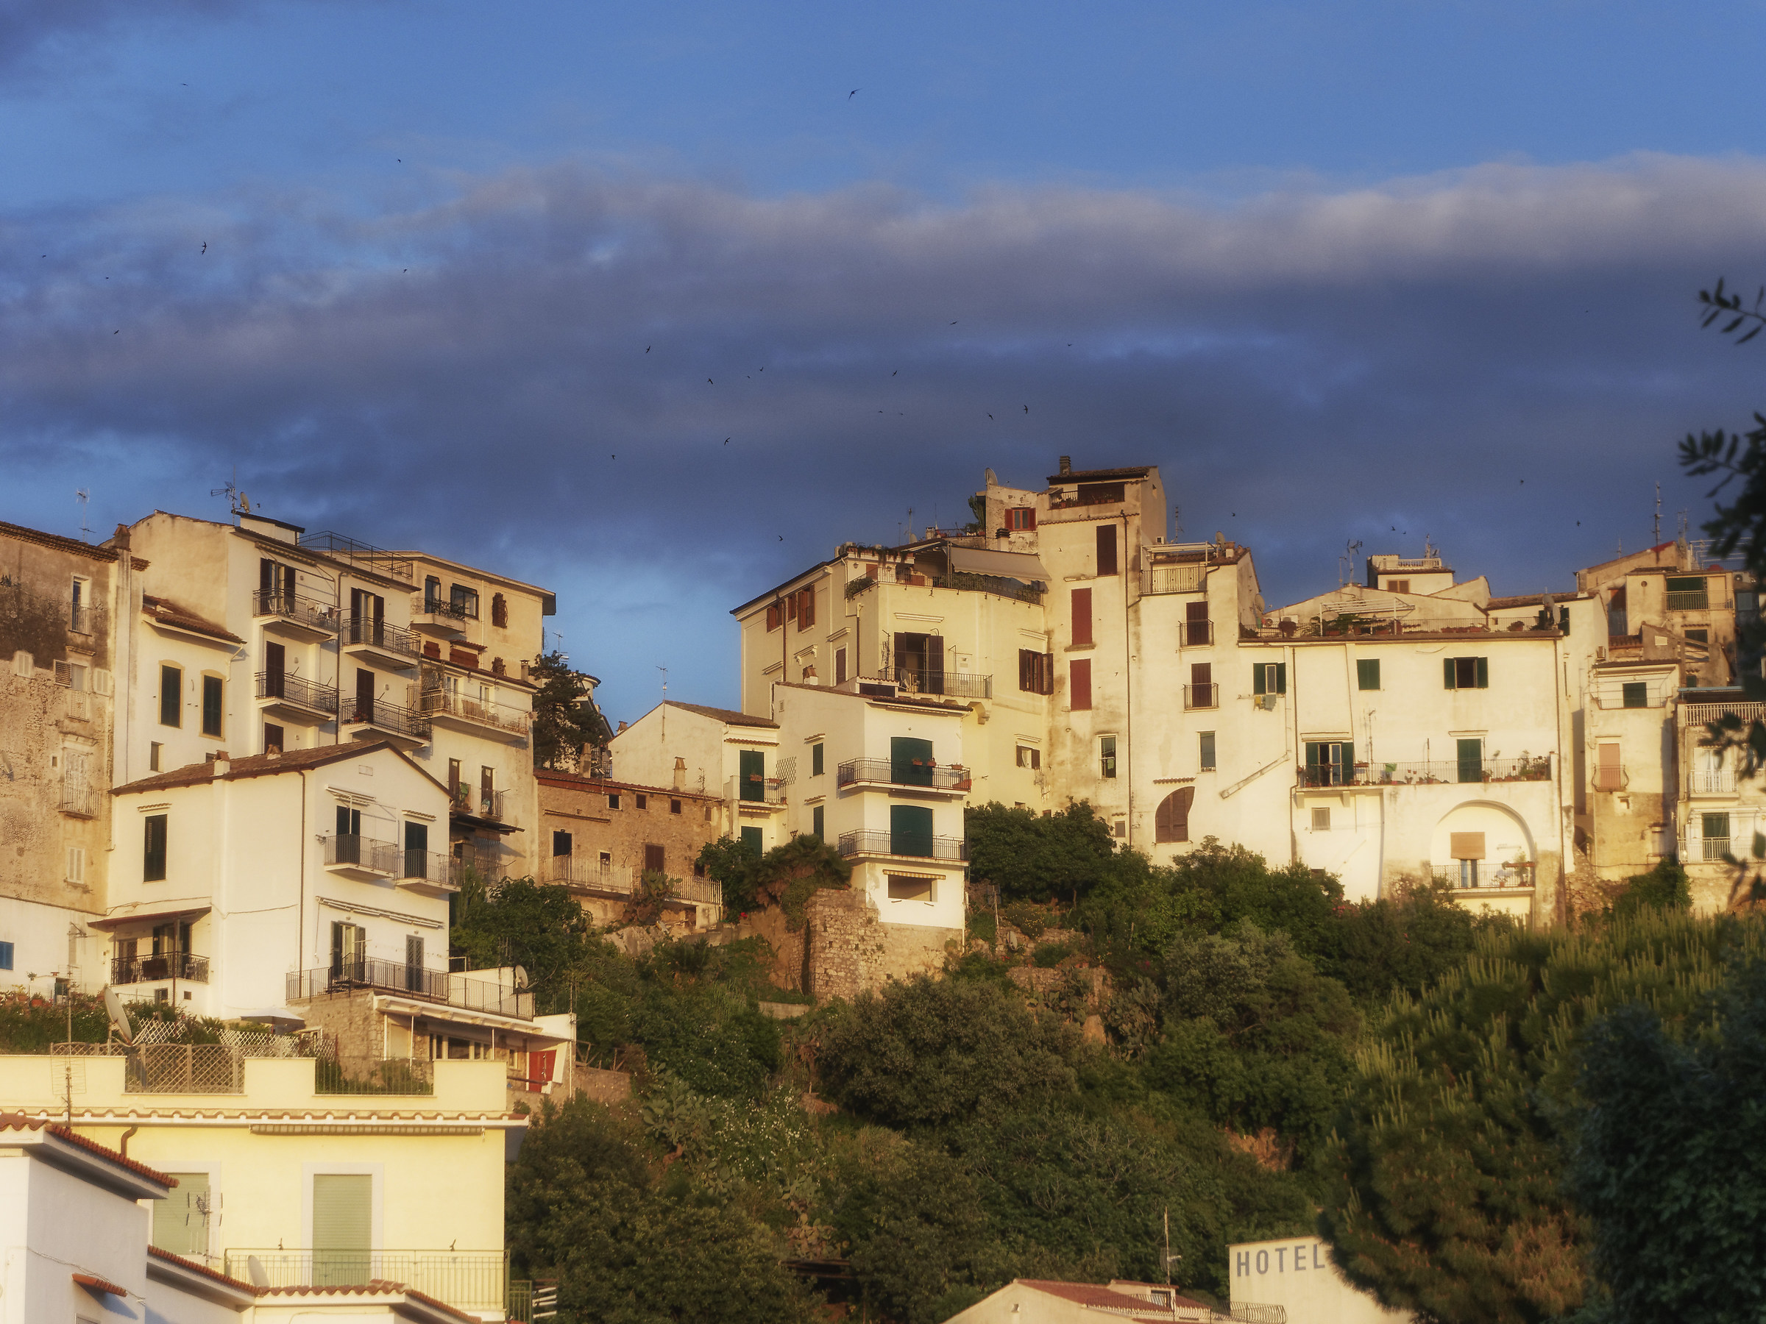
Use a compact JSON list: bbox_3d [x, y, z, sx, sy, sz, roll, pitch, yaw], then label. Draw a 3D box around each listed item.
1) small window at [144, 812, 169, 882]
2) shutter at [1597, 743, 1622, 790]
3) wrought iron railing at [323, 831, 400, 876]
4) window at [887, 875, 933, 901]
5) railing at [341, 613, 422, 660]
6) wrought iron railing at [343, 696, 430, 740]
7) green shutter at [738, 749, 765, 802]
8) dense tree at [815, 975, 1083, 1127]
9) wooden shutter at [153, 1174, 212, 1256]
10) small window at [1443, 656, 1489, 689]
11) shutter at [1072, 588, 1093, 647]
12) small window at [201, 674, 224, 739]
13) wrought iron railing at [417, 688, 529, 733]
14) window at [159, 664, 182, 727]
[{"bbox_3d":[-24.665,6.293,173.000,1.030,2.270,0.120,-8,-13,34],"label":"small window"},{"bbox_3d":[32.476,4.686,228.000,1.000,2.080,0.080,-3,-11,13],"label":"shutter"},{"bbox_3d":[-18.111,6.659,177.000,1.100,1.020,2.700,-8,-14,32],"label":"wrought iron railing"},{"bbox_3d":[1.178,9.442,212.500,2.150,1.100,0.200,5,-12,-27],"label":"window"},{"bbox_3d":[-18.863,-0.840,192.014,0.990,0.970,4.070,-5,-12,25],"label":"railing"},{"bbox_3d":[-18.668,2.270,192.458,1.000,0.970,4.227,-6,-13,28],"label":"wrought iron railing"},{"bbox_3d":[-5.630,4.990,219.071,1.176,2.270,0.080,5,-13,-26],"label":"green shutter"},{"bbox_3d":[2.544,14.921,196.000,10.300,6.000,8.500,0,-11,0],"label":"dense tree"},{"bbox_3d":[-11.891,9.369,86.500,0.950,1.390,0.060,1,-11,-6],"label":"wooden shutter"},{"bbox_3d":[26.363,0.469,231.000,2.050,1.420,0.120,-2,-11,9],"label":"small window"},{"bbox_3d":[8.811,-1.978,225.000,0.950,2.450,0.080,-4,-11,21],"label":"shutter"},{"bbox_3d":[-24.133,1.645,183.292,0.140,2.170,1.150,-8,-14,33],"label":"small window"},{"bbox_3d":[-16.497,1.989,206.000,1.100,1.020,5.400,-8,-14,32],"label":"wrought iron railing"},{"bbox_3d":[-25.979,1.234,186.000,0.150,2.150,1.080,-8,-14,32],"label":"window"}]

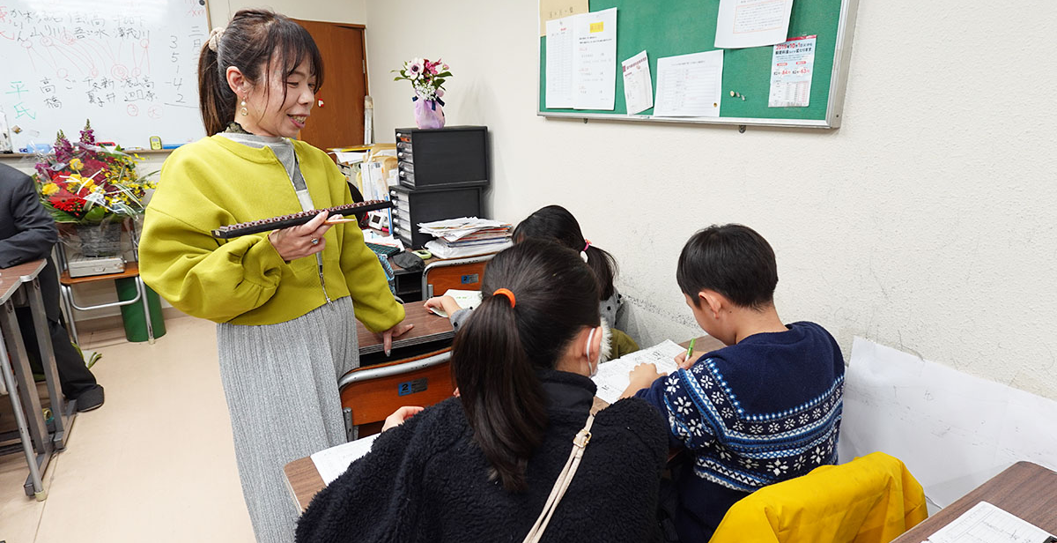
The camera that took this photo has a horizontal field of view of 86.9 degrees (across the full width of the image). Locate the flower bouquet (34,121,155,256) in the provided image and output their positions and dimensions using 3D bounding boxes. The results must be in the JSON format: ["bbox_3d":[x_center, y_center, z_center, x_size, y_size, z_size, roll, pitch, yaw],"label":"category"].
[{"bbox_3d":[-2.291,-0.442,2.990,0.480,0.690,0.410,-11,20,-32],"label":"flower bouquet"}]

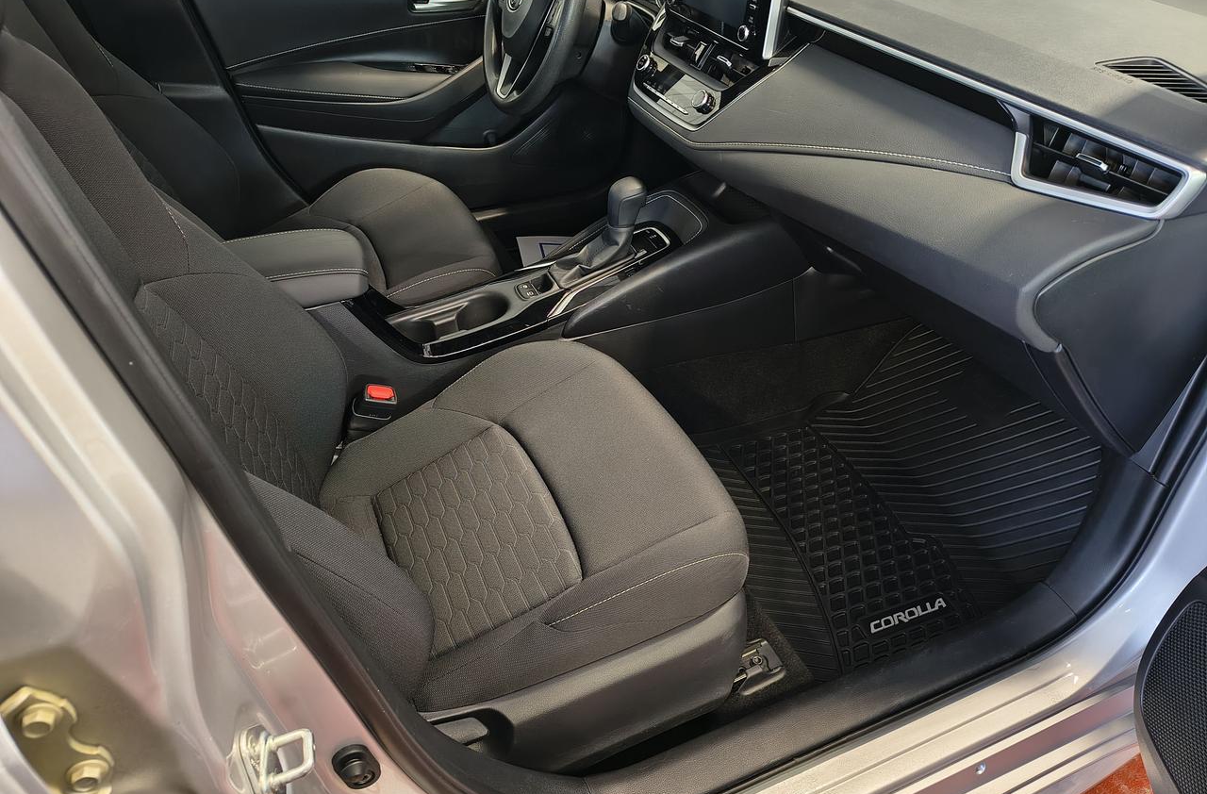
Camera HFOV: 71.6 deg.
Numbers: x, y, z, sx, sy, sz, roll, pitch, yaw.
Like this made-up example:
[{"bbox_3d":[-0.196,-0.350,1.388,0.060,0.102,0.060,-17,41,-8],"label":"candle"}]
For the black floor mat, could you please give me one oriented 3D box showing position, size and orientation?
[{"bbox_3d":[0.479,0.141,1.416,0.600,0.160,0.500,-14,41,-20],"label":"black floor mat"}]

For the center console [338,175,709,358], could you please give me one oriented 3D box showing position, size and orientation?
[{"bbox_3d":[-0.104,-0.214,1.295,0.550,0.220,0.210,-14,41,-20],"label":"center console"}]

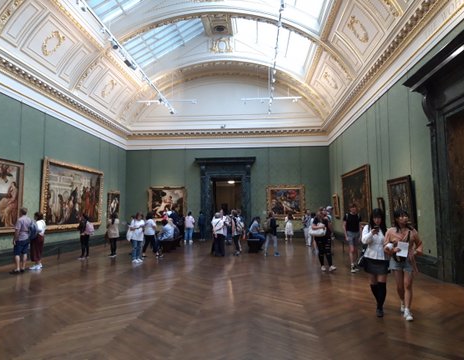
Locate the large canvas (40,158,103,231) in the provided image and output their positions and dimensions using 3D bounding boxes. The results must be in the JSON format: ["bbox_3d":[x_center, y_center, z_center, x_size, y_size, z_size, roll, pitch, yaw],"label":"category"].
[{"bbox_3d":[-6.951,0.716,16.179,0.178,2.752,5.178,-1,-5,4],"label":"large canvas"}]

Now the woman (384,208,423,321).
[{"bbox_3d":[2.745,1.297,5.738,0.574,1.693,0.475,-2,-5,11],"label":"woman"}]

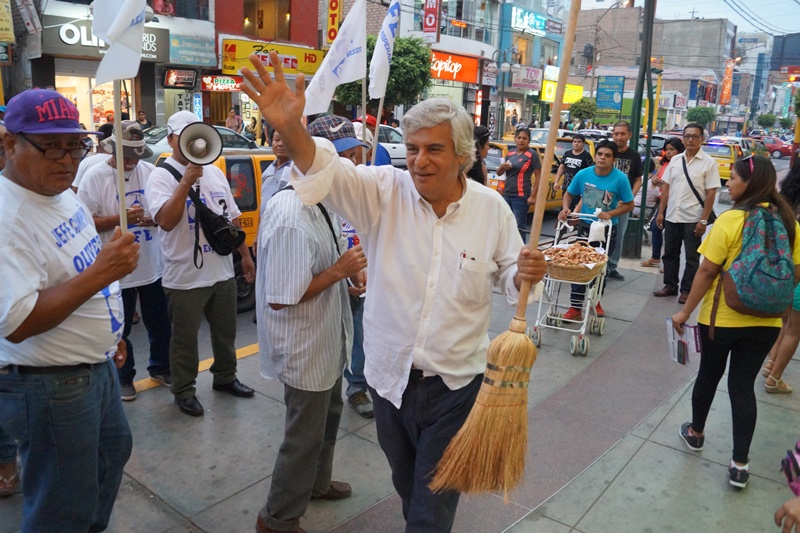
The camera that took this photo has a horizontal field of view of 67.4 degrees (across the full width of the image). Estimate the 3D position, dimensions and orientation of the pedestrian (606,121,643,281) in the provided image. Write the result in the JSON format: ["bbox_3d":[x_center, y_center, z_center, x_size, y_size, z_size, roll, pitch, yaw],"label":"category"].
[{"bbox_3d":[2.399,-0.689,6.479,0.540,1.710,0.380,5,13,14],"label":"pedestrian"}]

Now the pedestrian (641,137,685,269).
[{"bbox_3d":[3.173,-0.742,7.136,0.420,1.560,0.500,-8,16,-36],"label":"pedestrian"}]

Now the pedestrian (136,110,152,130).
[{"bbox_3d":[-6.714,-3.306,15.898,0.460,1.580,0.300,-8,16,-34],"label":"pedestrian"}]

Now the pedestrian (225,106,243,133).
[{"bbox_3d":[-4.355,-3.352,15.774,0.500,1.580,0.380,-2,13,-17],"label":"pedestrian"}]

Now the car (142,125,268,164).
[{"bbox_3d":[-4.652,-2.463,13.589,1.700,1.430,4.350,12,17,38],"label":"car"}]

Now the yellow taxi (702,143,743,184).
[{"bbox_3d":[11.867,-3.884,22.437,1.660,1.460,4.200,11,16,34],"label":"yellow taxi"}]

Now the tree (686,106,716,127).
[{"bbox_3d":[17.593,-7.761,35.000,1.850,3.300,1.850,2,13,0],"label":"tree"}]

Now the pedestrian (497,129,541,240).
[{"bbox_3d":[1.411,-0.817,7.149,0.480,1.580,0.340,6,14,17],"label":"pedestrian"}]

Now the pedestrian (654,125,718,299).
[{"bbox_3d":[2.921,-0.539,5.957,0.550,1.680,0.360,13,18,39],"label":"pedestrian"}]

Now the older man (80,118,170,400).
[{"bbox_3d":[-1.594,-0.056,3.542,0.430,1.640,0.530,13,18,40],"label":"older man"}]

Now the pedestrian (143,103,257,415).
[{"bbox_3d":[-1.115,-0.016,3.365,0.450,1.670,0.570,13,18,41],"label":"pedestrian"}]

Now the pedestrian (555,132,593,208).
[{"bbox_3d":[2.491,-1.066,8.785,0.550,1.680,0.360,6,14,20],"label":"pedestrian"}]

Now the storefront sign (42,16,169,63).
[{"bbox_3d":[-7.655,-5.929,15.783,0.200,0.960,3.309,12,17,38],"label":"storefront sign"}]

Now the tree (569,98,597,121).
[{"bbox_3d":[9.128,-6.827,30.000,1.550,3.200,1.550,2,13,0],"label":"tree"}]

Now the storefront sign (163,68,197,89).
[{"bbox_3d":[-6.308,-5.389,17.216,0.120,0.570,1.020,12,17,38],"label":"storefront sign"}]

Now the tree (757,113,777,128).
[{"bbox_3d":[46.752,-17.516,76.610,2.400,3.750,2.400,12,17,38],"label":"tree"}]

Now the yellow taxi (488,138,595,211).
[{"bbox_3d":[2.226,-1.636,10.900,1.670,1.500,4.250,10,15,32],"label":"yellow taxi"}]

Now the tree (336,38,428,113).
[{"bbox_3d":[-0.559,-5.466,20.255,3.100,4.350,3.100,1,14,0],"label":"tree"}]

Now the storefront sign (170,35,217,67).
[{"bbox_3d":[-5.577,-5.834,16.200,1.200,0.760,0.150,-5,15,-29],"label":"storefront sign"}]

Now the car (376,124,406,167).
[{"bbox_3d":[-1.130,-3.470,17.713,1.680,1.420,4.300,12,17,38],"label":"car"}]

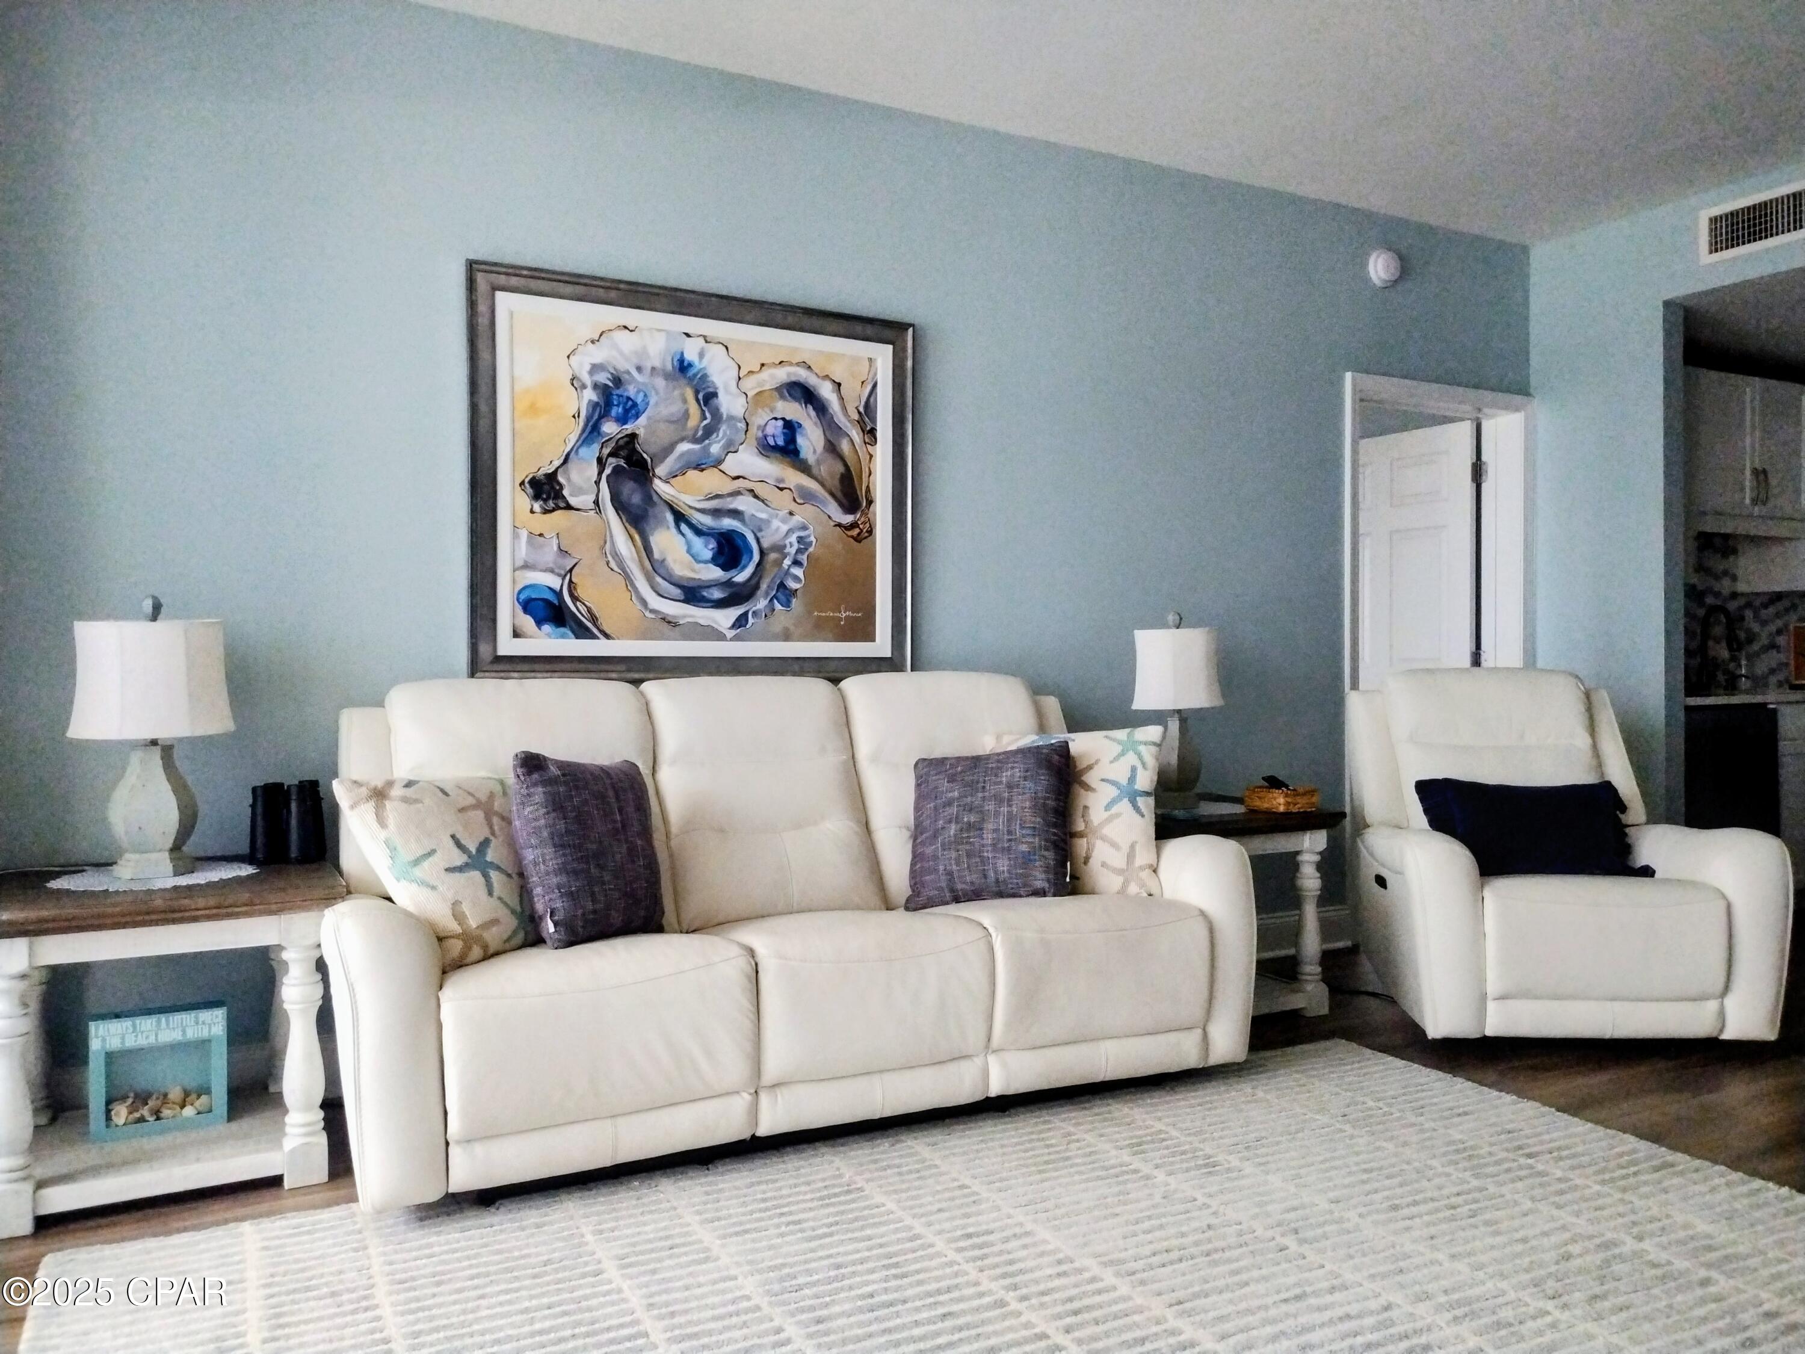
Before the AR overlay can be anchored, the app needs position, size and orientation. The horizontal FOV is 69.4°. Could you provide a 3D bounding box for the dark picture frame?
[{"bbox_3d":[-0.543,-0.535,3.690,1.300,1.095,0.045,0,1,-27],"label":"dark picture frame"}]

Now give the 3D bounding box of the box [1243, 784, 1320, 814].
[{"bbox_3d":[1.142,0.370,3.963,0.165,0.060,0.165,0,1,-27],"label":"box"}]

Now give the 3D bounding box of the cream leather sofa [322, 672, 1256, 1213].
[{"bbox_3d":[-0.281,0.506,3.255,2.180,1.015,0.950,0,1,-26],"label":"cream leather sofa"}]

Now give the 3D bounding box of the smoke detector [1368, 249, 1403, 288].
[{"bbox_3d":[1.824,-1.540,4.905,0.145,0.145,0.050,0,1,-27],"label":"smoke detector"}]

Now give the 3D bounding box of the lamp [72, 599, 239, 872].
[{"bbox_3d":[-1.583,0.122,2.751,0.300,0.593,0.290,0,1,-27],"label":"lamp"}]

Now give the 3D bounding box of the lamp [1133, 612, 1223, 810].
[{"bbox_3d":[0.837,0.100,3.994,0.290,0.597,0.290,0,1,-27],"label":"lamp"}]

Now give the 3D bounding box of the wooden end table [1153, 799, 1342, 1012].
[{"bbox_3d":[0.883,0.702,3.967,0.660,0.605,0.580,0,1,-27],"label":"wooden end table"}]

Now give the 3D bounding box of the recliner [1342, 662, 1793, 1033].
[{"bbox_3d":[1.907,0.491,3.955,1.000,1.020,0.950,0,1,4],"label":"recliner"}]

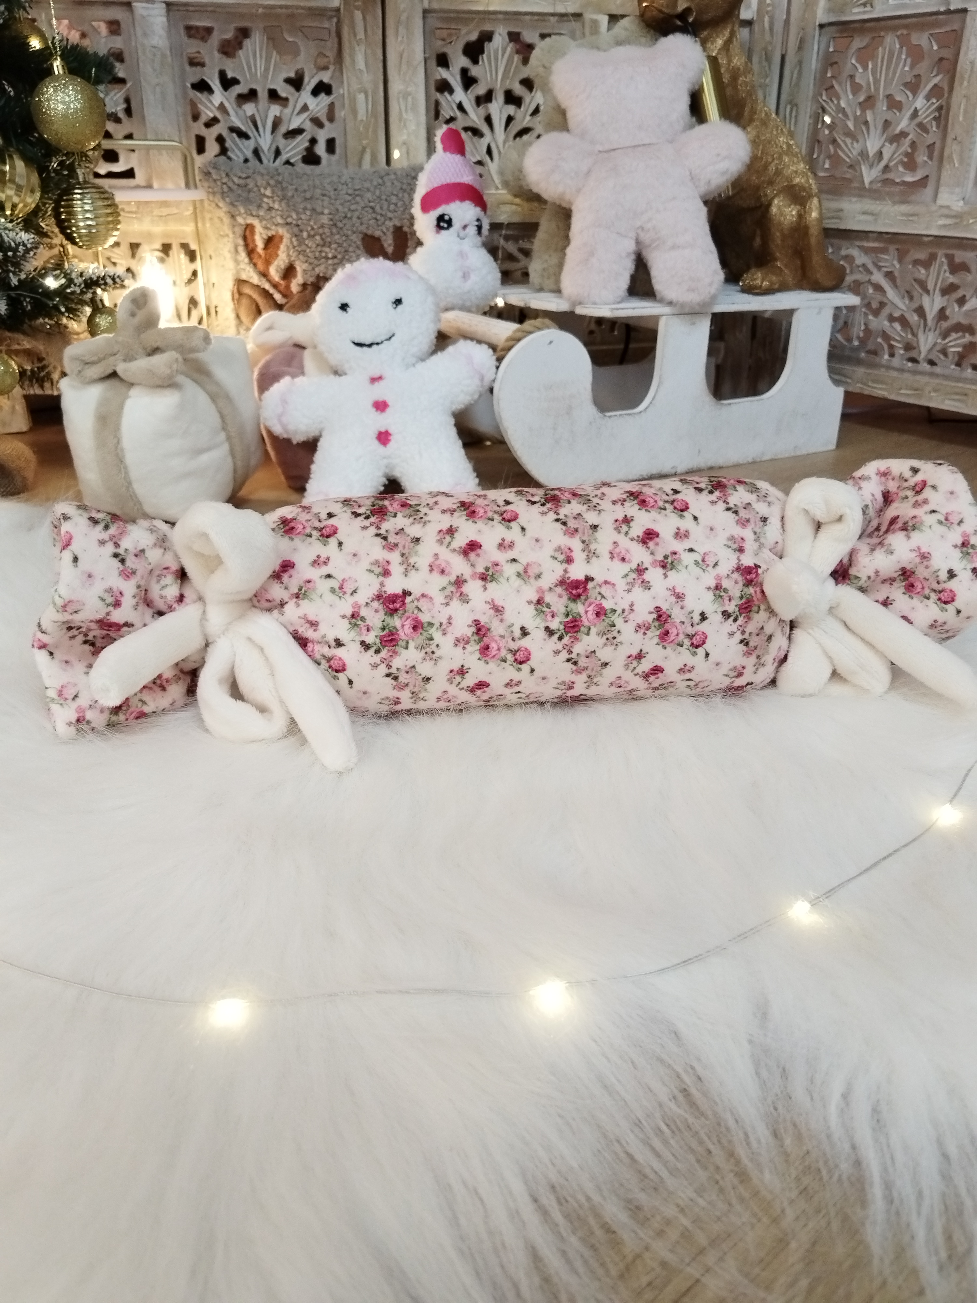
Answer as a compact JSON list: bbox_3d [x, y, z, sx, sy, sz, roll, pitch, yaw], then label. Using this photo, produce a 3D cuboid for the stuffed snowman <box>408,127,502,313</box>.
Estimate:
[{"bbox_3d":[-0.034,-0.432,0.986,0.105,0.168,0.063,-12,29,-28],"label":"stuffed snowman"}]

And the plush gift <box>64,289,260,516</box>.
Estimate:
[{"bbox_3d":[-0.279,-0.222,0.853,0.126,0.182,0.126,9,26,14],"label":"plush gift"}]

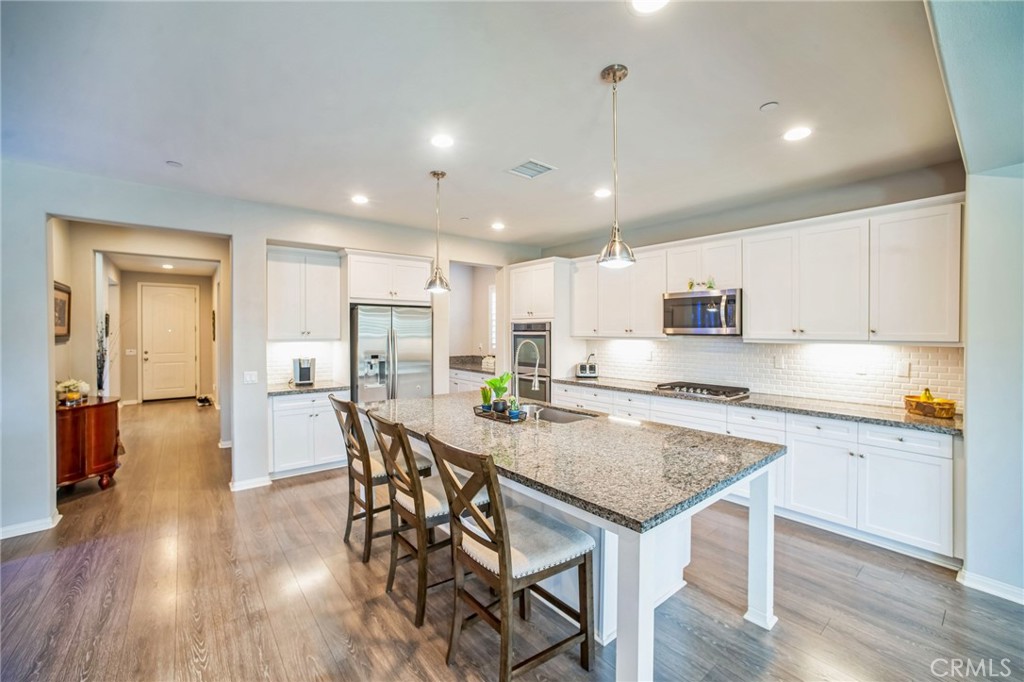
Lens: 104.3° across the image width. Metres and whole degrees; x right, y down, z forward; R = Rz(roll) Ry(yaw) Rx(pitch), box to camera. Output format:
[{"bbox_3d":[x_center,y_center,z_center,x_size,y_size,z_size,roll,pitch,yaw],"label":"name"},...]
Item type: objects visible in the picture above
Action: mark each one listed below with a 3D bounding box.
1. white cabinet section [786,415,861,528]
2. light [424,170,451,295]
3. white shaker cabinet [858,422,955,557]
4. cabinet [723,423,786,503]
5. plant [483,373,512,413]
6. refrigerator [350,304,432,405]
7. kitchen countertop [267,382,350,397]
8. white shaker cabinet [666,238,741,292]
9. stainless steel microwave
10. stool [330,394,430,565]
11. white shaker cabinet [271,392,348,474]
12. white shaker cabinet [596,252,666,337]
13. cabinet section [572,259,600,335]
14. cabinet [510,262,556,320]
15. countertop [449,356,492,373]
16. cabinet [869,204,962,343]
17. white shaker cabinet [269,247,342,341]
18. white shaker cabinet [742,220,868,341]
[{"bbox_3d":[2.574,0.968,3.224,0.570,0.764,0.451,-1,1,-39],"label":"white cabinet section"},{"bbox_3d":[-0.641,-0.944,3.483,0.230,1.020,0.230,0,1,0],"label":"light"},{"bbox_3d":[2.857,0.966,2.868,0.608,0.765,0.460,-1,2,-40],"label":"white shaker cabinet"},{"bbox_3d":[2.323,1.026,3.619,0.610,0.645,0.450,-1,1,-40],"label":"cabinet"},{"bbox_3d":[-0.100,0.388,3.110,0.200,0.300,0.200,0,1,0],"label":"plant"},{"bbox_3d":[-1.560,0.508,4.902,0.896,1.795,0.820,-1,2,-40],"label":"refrigerator"},{"bbox_3d":[-2.319,0.532,4.441,0.777,0.040,0.641,-1,2,-40],"label":"kitchen countertop"},{"bbox_3d":[2.032,-0.697,4.091,0.320,0.505,0.756,-1,2,-40],"label":"white shaker cabinet"},{"bbox_3d":[2.034,-0.290,4.107,0.415,0.420,0.765,-1,1,-40],"label":"stainless steel microwave"},{"bbox_3d":[-0.935,0.921,2.888,0.620,1.075,0.470,-1,2,-40],"label":"stool"},{"bbox_3d":[-2.372,0.989,4.586,0.785,0.840,0.600,-1,1,-40],"label":"white shaker cabinet"},{"bbox_3d":[1.530,-0.499,4.784,0.340,0.935,0.915,-1,1,-40],"label":"white shaker cabinet"},{"bbox_3d":[1.082,-0.520,5.315,0.350,0.940,0.448,-1,1,-39],"label":"cabinet section"},{"bbox_3d":[0.505,-0.666,5.665,0.614,0.720,0.864,-1,2,-40],"label":"cabinet"},{"bbox_3d":[-0.522,0.480,6.776,0.650,0.040,1.680,-1,2,-40],"label":"countertop"},{"bbox_3d":[2.984,-0.462,2.948,0.320,0.923,0.457,-1,2,-40],"label":"cabinet"},{"bbox_3d":[-2.418,-0.518,4.542,0.780,0.995,0.325,-1,2,-40],"label":"white shaker cabinet"},{"bbox_3d":[2.592,-0.475,3.506,0.340,0.940,0.882,-1,1,-40],"label":"white shaker cabinet"}]

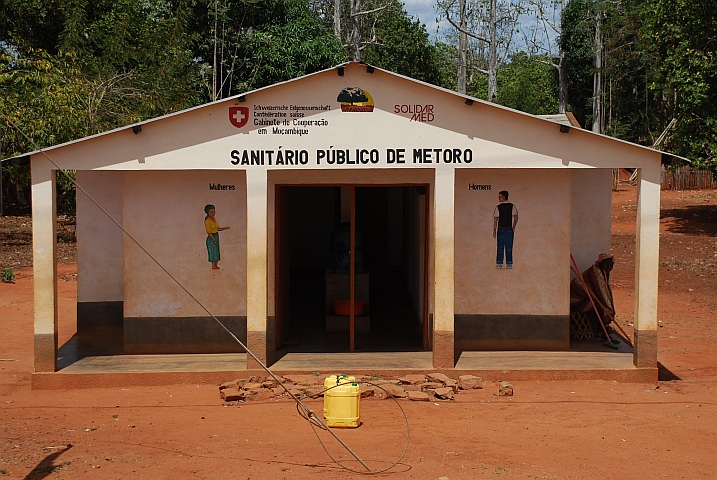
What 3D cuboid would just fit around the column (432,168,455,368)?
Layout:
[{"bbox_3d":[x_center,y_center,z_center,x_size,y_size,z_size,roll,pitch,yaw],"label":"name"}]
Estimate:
[{"bbox_3d":[0.934,0.309,13.080,0.199,2.176,0.190,0,4,-1],"label":"column"}]

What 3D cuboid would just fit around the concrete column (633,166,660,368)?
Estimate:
[{"bbox_3d":[3.166,0.308,13.150,0.193,2.191,0.190,0,4,-1],"label":"concrete column"}]

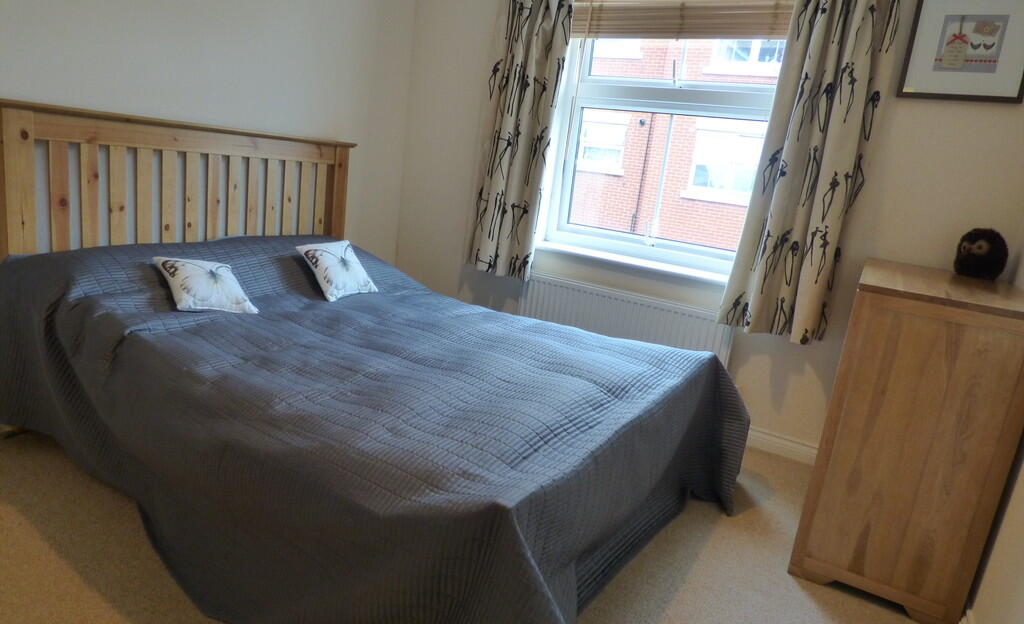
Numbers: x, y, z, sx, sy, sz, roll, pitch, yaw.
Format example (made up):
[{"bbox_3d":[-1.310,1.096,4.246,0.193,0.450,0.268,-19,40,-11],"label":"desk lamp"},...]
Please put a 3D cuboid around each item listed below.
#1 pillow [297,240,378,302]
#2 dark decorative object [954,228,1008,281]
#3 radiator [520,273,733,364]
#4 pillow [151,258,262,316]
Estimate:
[{"bbox_3d":[-0.782,-0.188,2.684,0.100,0.287,0.287,-39,-12,33],"label":"pillow"},{"bbox_3d":[1.563,-0.191,1.972,0.140,0.168,0.140,1,15,-25],"label":"dark decorative object"},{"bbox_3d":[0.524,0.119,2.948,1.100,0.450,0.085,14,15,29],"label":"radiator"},{"bbox_3d":[-1.132,-0.093,2.199,0.287,0.100,0.287,48,23,29],"label":"pillow"}]

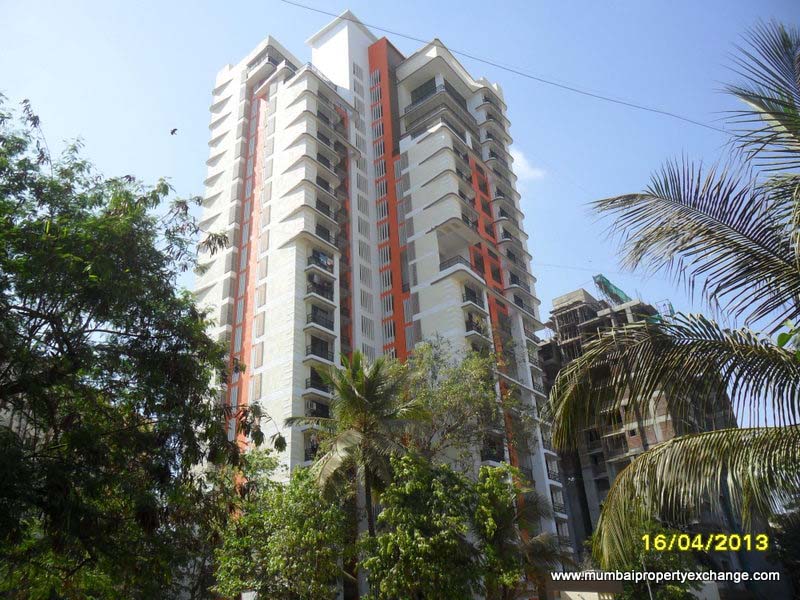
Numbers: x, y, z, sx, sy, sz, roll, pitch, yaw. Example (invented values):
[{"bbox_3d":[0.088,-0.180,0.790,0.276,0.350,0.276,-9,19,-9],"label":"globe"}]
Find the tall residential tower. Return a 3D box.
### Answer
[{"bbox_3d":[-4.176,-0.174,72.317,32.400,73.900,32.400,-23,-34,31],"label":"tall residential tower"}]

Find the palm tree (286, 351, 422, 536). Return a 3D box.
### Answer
[{"bbox_3d":[-1.873,9.034,28.099,6.500,14.800,6.500,-4,-29,0],"label":"palm tree"}]

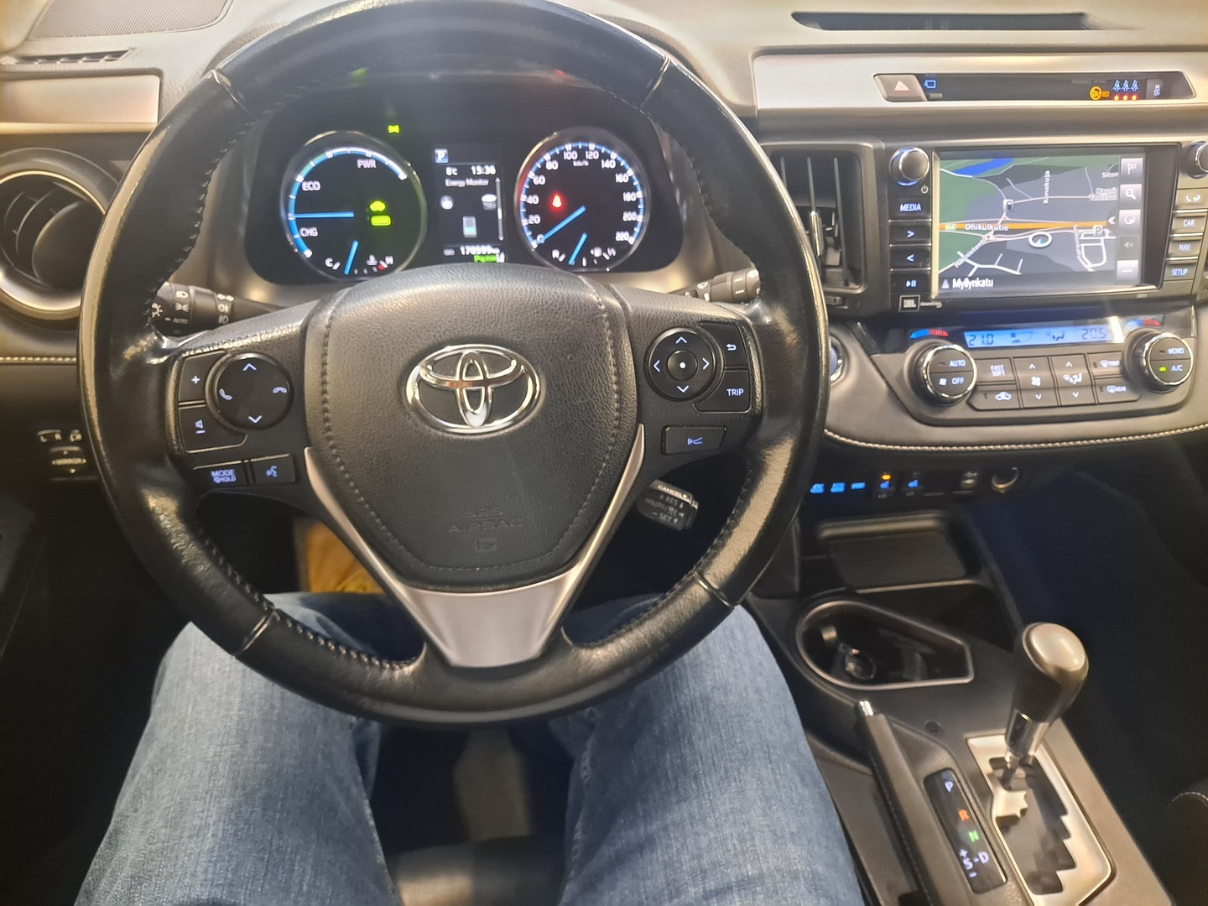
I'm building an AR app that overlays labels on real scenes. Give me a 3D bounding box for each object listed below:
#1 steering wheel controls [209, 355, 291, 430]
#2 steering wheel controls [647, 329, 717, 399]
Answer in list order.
[{"bbox_3d":[-0.172,-0.030,0.426,0.037,0.036,0.010,-4,11,-9],"label":"steering wheel controls"},{"bbox_3d":[0.041,-0.047,0.461,0.037,0.037,0.010,-4,11,-9],"label":"steering wheel controls"}]

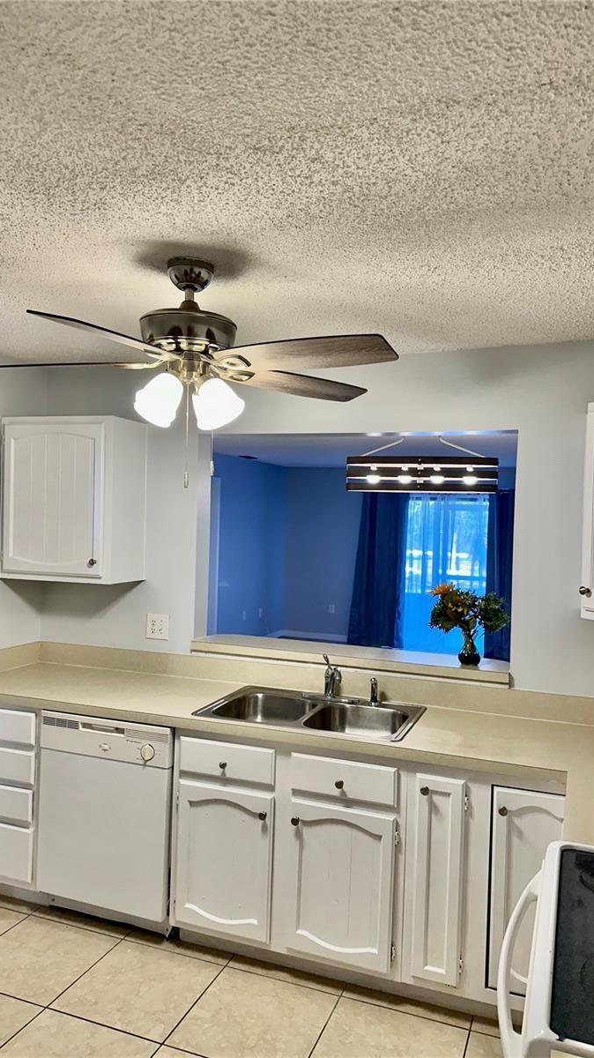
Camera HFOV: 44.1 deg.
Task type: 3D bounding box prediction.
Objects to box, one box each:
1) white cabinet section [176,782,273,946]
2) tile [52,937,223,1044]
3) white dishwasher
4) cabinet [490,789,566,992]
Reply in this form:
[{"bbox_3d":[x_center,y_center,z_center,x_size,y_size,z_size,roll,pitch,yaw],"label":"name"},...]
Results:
[{"bbox_3d":[-0.179,1.236,2.966,0.400,0.565,0.530,2,1,21],"label":"white cabinet section"},{"bbox_3d":[-0.559,1.634,2.617,0.451,0.010,0.451,2,1,21],"label":"tile"},{"bbox_3d":[-0.665,1.154,3.186,0.608,0.808,0.600,2,1,21],"label":"white dishwasher"},{"bbox_3d":[0.827,1.169,2.589,0.265,0.680,0.530,2,1,21],"label":"cabinet"}]

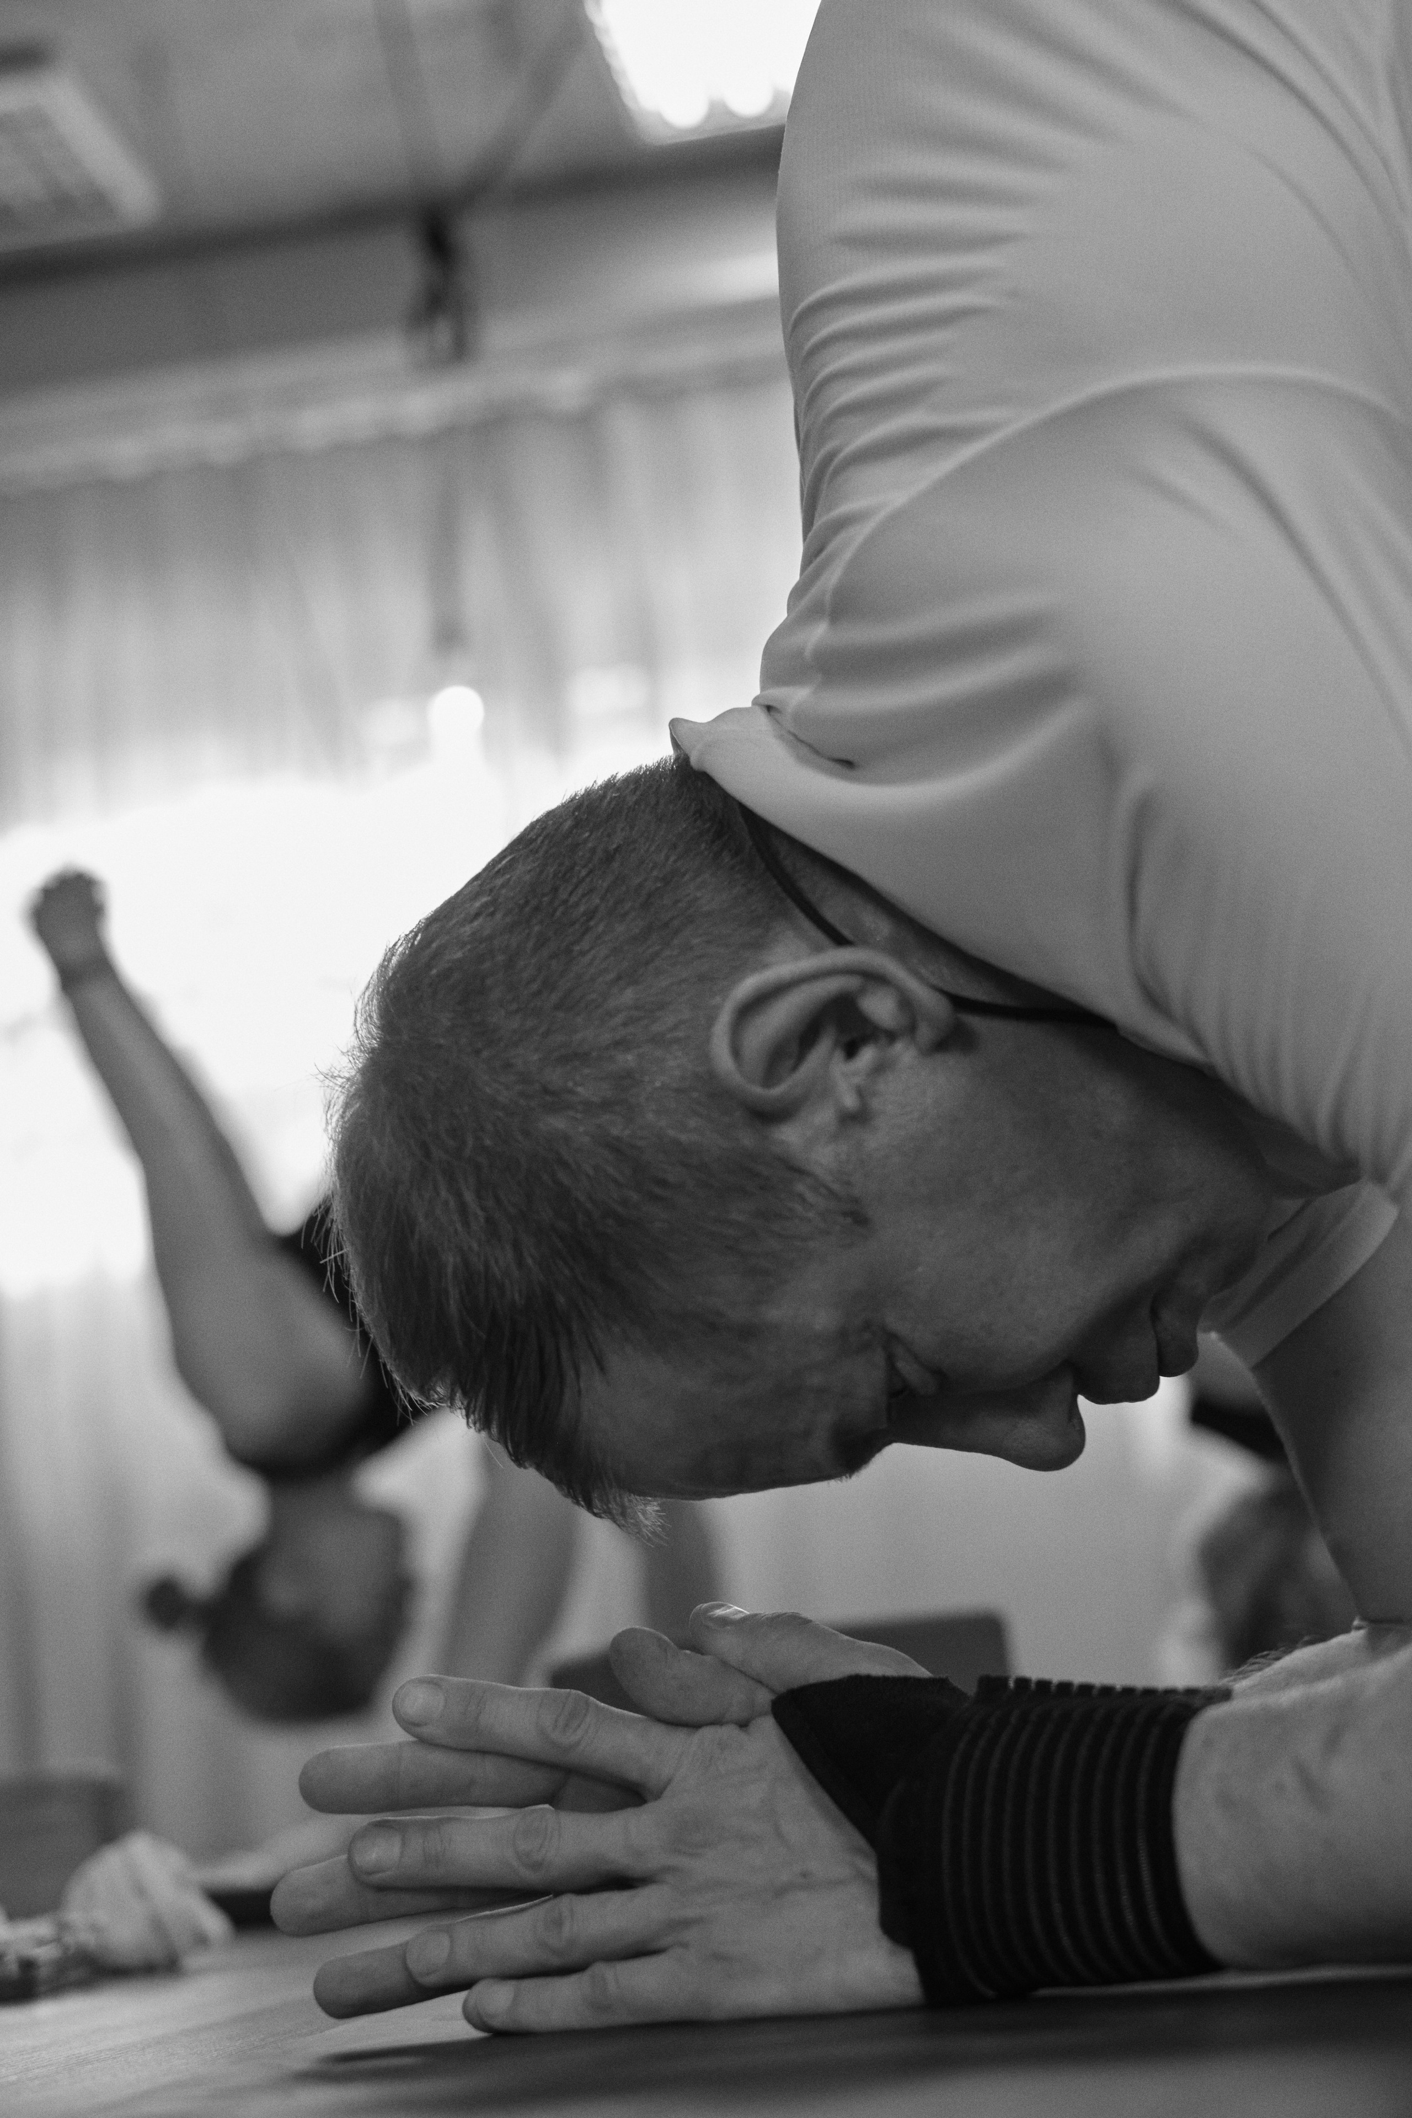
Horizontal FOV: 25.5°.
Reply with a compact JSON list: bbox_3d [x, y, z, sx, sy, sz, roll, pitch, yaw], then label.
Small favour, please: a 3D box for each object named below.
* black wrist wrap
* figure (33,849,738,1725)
[{"bbox_3d":[0.084,0.216,0.865,0.122,0.086,0.060,-11,-16,27],"label":"black wrist wrap"},{"bbox_3d":[-0.260,0.282,2.850,0.740,0.970,0.750,-9,-15,20],"label":"figure"}]

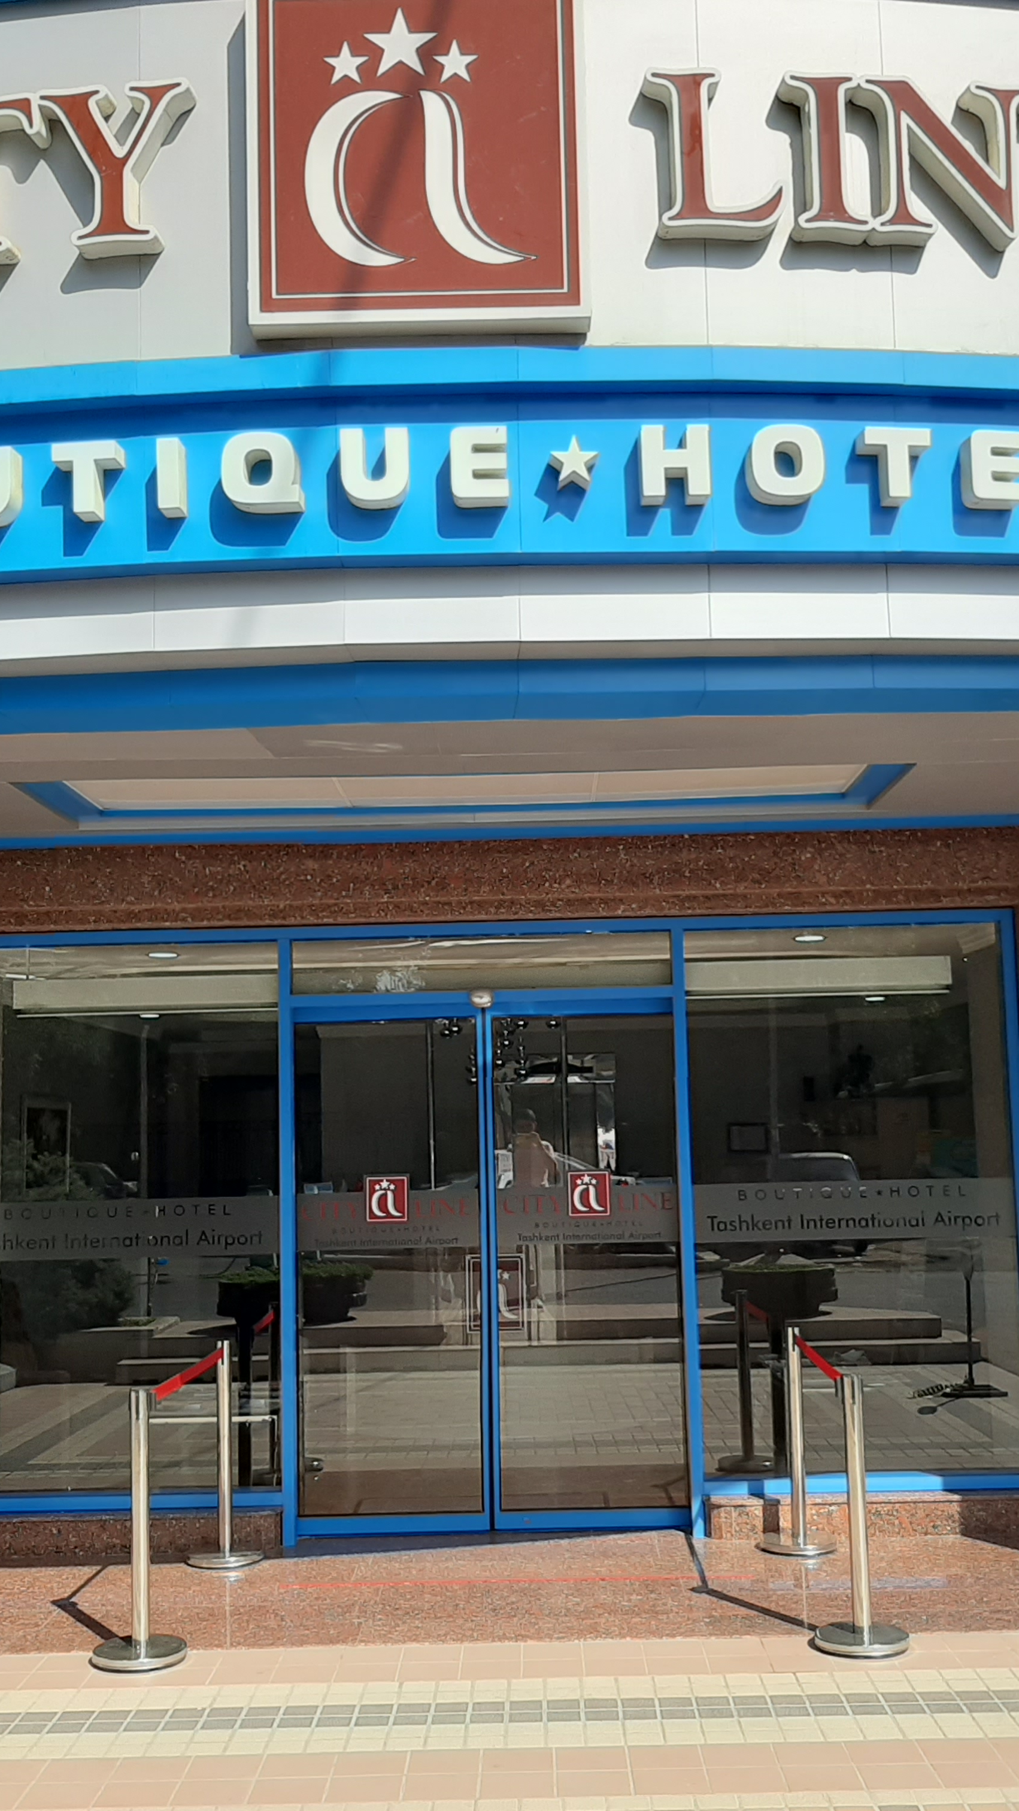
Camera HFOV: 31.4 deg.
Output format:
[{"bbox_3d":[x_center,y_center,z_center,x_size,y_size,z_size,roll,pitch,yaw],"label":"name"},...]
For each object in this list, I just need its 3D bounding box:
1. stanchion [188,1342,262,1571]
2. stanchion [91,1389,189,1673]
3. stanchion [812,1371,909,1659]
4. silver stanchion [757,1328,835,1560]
[{"bbox_3d":[-1.223,2.344,7.789,0.330,0.910,0.330,-2,-6,1],"label":"stanchion"},{"bbox_3d":[-1.300,2.175,6.375,0.330,0.910,0.330,-2,-6,1],"label":"stanchion"},{"bbox_3d":[1.201,2.090,6.295,0.330,0.910,0.330,-2,-6,1],"label":"stanchion"},{"bbox_3d":[1.208,2.272,7.745,0.330,0.910,0.330,-2,-6,1],"label":"silver stanchion"}]

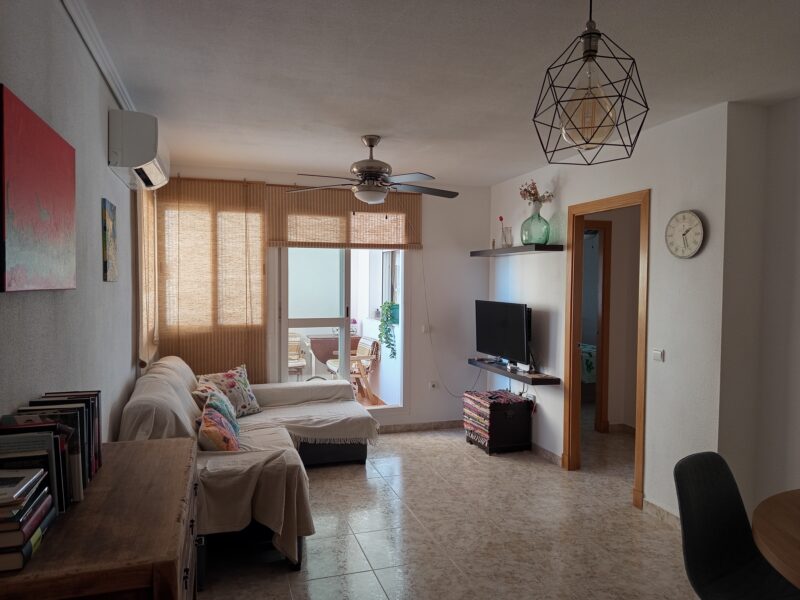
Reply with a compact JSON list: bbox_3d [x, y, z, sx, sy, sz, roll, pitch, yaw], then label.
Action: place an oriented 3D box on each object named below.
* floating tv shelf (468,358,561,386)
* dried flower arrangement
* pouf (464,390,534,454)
[{"bbox_3d":[1.012,0.653,5.127,0.265,0.050,1.220,0,2,-18],"label":"floating tv shelf"},{"bbox_3d":[1.146,-0.908,4.686,0.250,0.240,0.280,0,2,-18],"label":"dried flower arrangement"},{"bbox_3d":[0.904,1.113,5.133,0.450,0.460,0.530,0,2,-18],"label":"pouf"}]

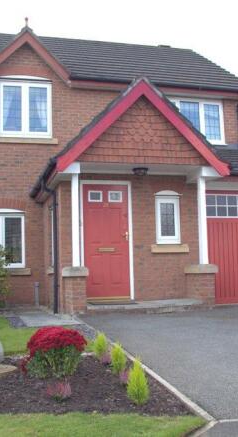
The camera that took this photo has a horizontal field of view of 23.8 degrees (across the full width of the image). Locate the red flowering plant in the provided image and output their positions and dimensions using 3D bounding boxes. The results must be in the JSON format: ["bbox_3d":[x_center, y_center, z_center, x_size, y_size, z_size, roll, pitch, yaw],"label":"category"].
[{"bbox_3d":[-0.615,1.289,5.594,0.619,0.431,0.557,0,-6,-16],"label":"red flowering plant"}]

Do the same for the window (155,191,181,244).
[{"bbox_3d":[0.884,-0.013,10.200,0.468,0.960,0.100,0,-5,-16],"label":"window"}]

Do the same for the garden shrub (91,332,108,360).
[{"bbox_3d":[-0.192,1.321,5.863,0.145,0.270,0.145,0,-5,-16],"label":"garden shrub"}]

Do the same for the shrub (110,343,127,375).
[{"bbox_3d":[-0.005,1.359,5.493,0.182,0.300,0.182,-2,-6,0],"label":"shrub"}]

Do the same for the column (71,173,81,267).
[{"bbox_3d":[-0.694,0.035,9.047,0.105,1.490,0.105,0,-6,-16],"label":"column"}]

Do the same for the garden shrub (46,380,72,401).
[{"bbox_3d":[-0.481,1.371,4.530,0.200,0.140,0.200,0,-5,-16],"label":"garden shrub"}]

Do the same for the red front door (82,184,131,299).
[{"bbox_3d":[-0.206,0.391,9.890,0.843,2.017,0.080,0,-5,-16],"label":"red front door"}]

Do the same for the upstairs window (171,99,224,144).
[{"bbox_3d":[1.783,-2.356,13.658,1.650,1.060,0.100,0,-6,-16],"label":"upstairs window"}]

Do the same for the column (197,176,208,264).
[{"bbox_3d":[1.439,0.048,9.670,0.105,1.475,0.105,0,-6,-16],"label":"column"}]

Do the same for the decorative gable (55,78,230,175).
[{"bbox_3d":[0.394,-1.487,9.273,2.905,1.591,0.300,0,-6,-15],"label":"decorative gable"}]

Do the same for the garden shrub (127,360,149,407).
[{"bbox_3d":[0.151,1.259,4.386,0.170,0.352,0.170,-2,-5,0],"label":"garden shrub"}]

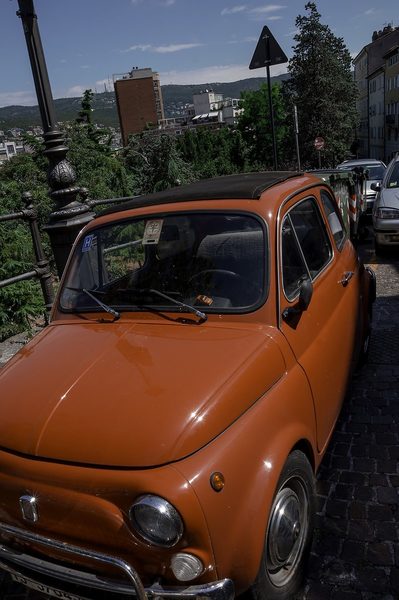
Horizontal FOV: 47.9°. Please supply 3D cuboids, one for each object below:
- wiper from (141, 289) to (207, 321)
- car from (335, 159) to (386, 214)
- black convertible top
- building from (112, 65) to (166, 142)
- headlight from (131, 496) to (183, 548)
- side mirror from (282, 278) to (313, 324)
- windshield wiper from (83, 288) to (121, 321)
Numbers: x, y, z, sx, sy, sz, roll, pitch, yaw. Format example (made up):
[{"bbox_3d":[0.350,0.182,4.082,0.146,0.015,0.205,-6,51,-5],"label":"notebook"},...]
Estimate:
[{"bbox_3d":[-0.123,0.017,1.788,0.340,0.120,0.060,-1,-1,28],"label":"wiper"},{"bbox_3d":[4.815,-3.347,13.200,1.680,1.470,3.900,1,18,27],"label":"car"},{"bbox_3d":[0.030,-0.542,2.339,0.880,0.090,0.800,-1,18,28],"label":"black convertible top"},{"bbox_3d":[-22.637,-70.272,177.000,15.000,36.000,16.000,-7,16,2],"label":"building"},{"bbox_3d":[-0.102,0.553,1.140,0.155,0.155,0.070,-2,14,25],"label":"headlight"},{"bbox_3d":[0.356,0.004,1.626,0.110,0.130,0.110,-1,18,28],"label":"side mirror"},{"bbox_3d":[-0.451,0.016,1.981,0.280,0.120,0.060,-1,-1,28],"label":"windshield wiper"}]

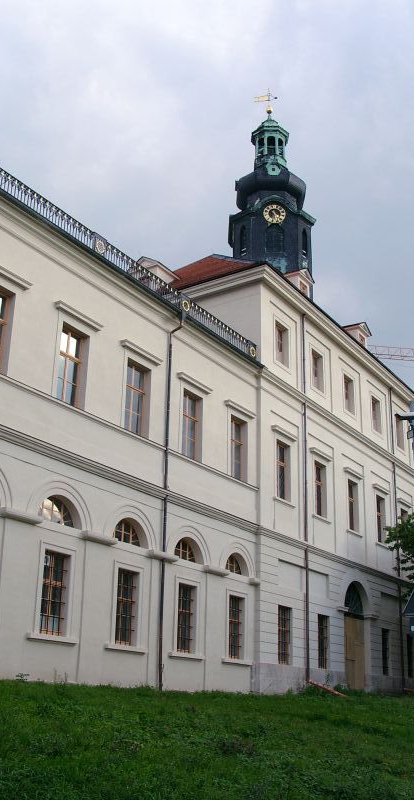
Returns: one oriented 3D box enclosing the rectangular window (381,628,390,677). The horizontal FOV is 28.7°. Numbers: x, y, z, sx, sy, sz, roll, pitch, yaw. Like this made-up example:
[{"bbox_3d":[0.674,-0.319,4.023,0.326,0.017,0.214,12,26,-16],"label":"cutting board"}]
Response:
[{"bbox_3d":[9.353,13.177,42.202,0.220,2.411,0.958,-13,-26,32],"label":"rectangular window"}]

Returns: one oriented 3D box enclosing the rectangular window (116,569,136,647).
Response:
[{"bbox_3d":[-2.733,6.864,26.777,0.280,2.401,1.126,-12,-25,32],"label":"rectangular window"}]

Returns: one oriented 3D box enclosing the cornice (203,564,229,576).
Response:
[{"bbox_3d":[0.384,6.651,31.198,0.270,0.240,1.512,-12,-25,32],"label":"cornice"}]

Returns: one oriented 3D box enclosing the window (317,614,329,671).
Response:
[{"bbox_3d":[5.284,10.946,36.495,0.220,2.449,1.093,-13,-26,32],"label":"window"}]

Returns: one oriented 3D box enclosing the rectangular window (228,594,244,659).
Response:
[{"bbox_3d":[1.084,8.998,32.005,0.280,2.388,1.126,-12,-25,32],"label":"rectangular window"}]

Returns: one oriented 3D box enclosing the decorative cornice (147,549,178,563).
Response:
[{"bbox_3d":[-1.542,5.607,28.799,0.297,0.225,1.492,-13,-26,33],"label":"decorative cornice"}]

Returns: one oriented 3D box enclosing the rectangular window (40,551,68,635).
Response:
[{"bbox_3d":[-4.734,5.885,24.534,0.306,2.443,1.089,-13,-26,33],"label":"rectangular window"}]

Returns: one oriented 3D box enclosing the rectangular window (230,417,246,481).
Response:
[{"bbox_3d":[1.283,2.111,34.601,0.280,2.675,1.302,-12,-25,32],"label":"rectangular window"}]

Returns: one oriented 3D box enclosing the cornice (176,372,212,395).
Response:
[{"bbox_3d":[-0.473,-0.595,32.622,0.270,0.225,2.133,-13,-26,33],"label":"cornice"}]

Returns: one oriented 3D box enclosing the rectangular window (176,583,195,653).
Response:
[{"bbox_3d":[-0.682,7.667,28.275,0.220,2.386,1.054,-13,-26,32],"label":"rectangular window"}]

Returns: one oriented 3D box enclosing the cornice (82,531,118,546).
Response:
[{"bbox_3d":[-3.471,4.532,26.221,0.315,0.221,1.404,-13,-26,33],"label":"cornice"}]

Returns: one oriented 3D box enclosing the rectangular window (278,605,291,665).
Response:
[{"bbox_3d":[3.188,10.088,34.623,0.306,2.398,1.224,-13,-26,33],"label":"rectangular window"}]

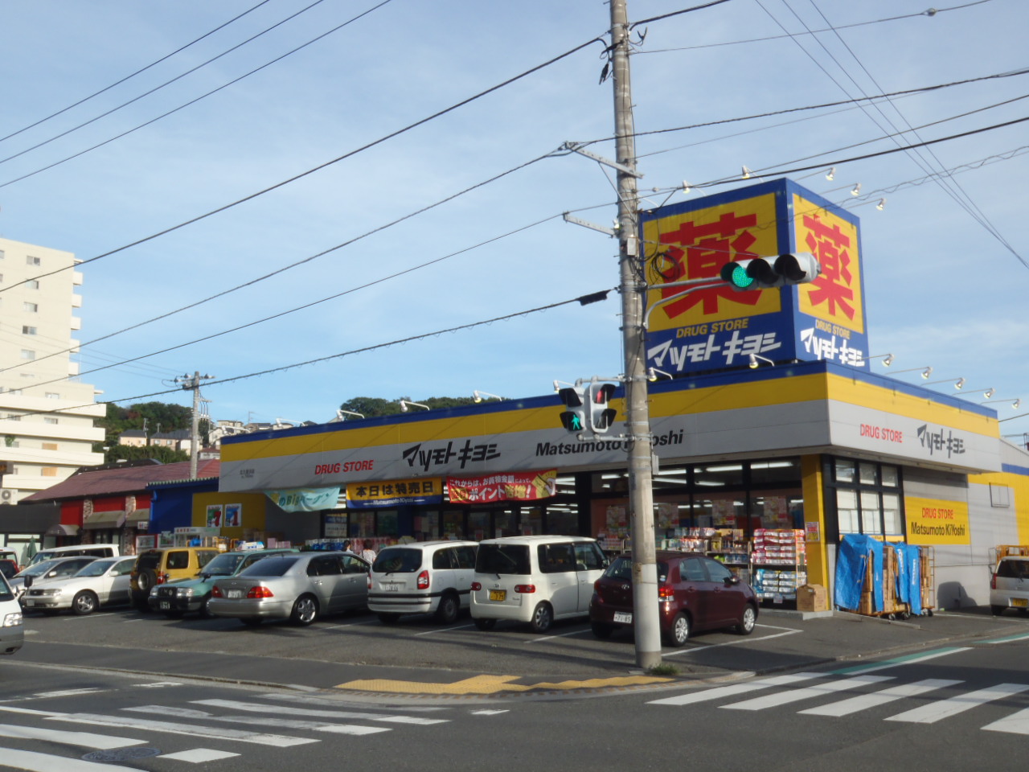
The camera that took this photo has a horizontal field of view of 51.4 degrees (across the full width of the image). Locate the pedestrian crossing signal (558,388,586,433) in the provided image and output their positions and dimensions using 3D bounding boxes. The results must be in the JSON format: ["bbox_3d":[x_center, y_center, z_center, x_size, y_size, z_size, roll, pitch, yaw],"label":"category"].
[{"bbox_3d":[0.850,0.355,15.500,0.350,0.660,0.310,-8,-11,39],"label":"pedestrian crossing signal"}]

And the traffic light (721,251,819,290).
[{"bbox_3d":[3.424,-1.541,14.400,1.230,0.370,0.440,-7,-10,34],"label":"traffic light"}]

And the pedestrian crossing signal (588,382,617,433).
[{"bbox_3d":[1.217,0.304,15.000,0.350,0.680,0.310,7,-12,-42],"label":"pedestrian crossing signal"}]

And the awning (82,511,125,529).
[{"bbox_3d":[-16.879,5.549,44.158,2.668,0.660,0.450,-8,-11,39],"label":"awning"}]

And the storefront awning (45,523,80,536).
[{"bbox_3d":[-19.638,6.250,46.443,1.910,0.460,0.500,-8,-11,39],"label":"storefront awning"}]

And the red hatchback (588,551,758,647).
[{"bbox_3d":[2.960,3.730,19.200,1.695,1.520,3.750,-6,-10,38],"label":"red hatchback"}]

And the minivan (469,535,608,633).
[{"bbox_3d":[0.600,3.870,21.250,1.475,1.730,3.395,-5,-9,32],"label":"minivan"}]

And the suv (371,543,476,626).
[{"bbox_3d":[-1.330,4.230,23.500,1.740,1.660,4.310,-5,-9,30],"label":"suv"}]

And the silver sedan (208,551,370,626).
[{"bbox_3d":[-4.060,4.280,23.000,1.830,1.470,4.990,-5,-9,34],"label":"silver sedan"}]

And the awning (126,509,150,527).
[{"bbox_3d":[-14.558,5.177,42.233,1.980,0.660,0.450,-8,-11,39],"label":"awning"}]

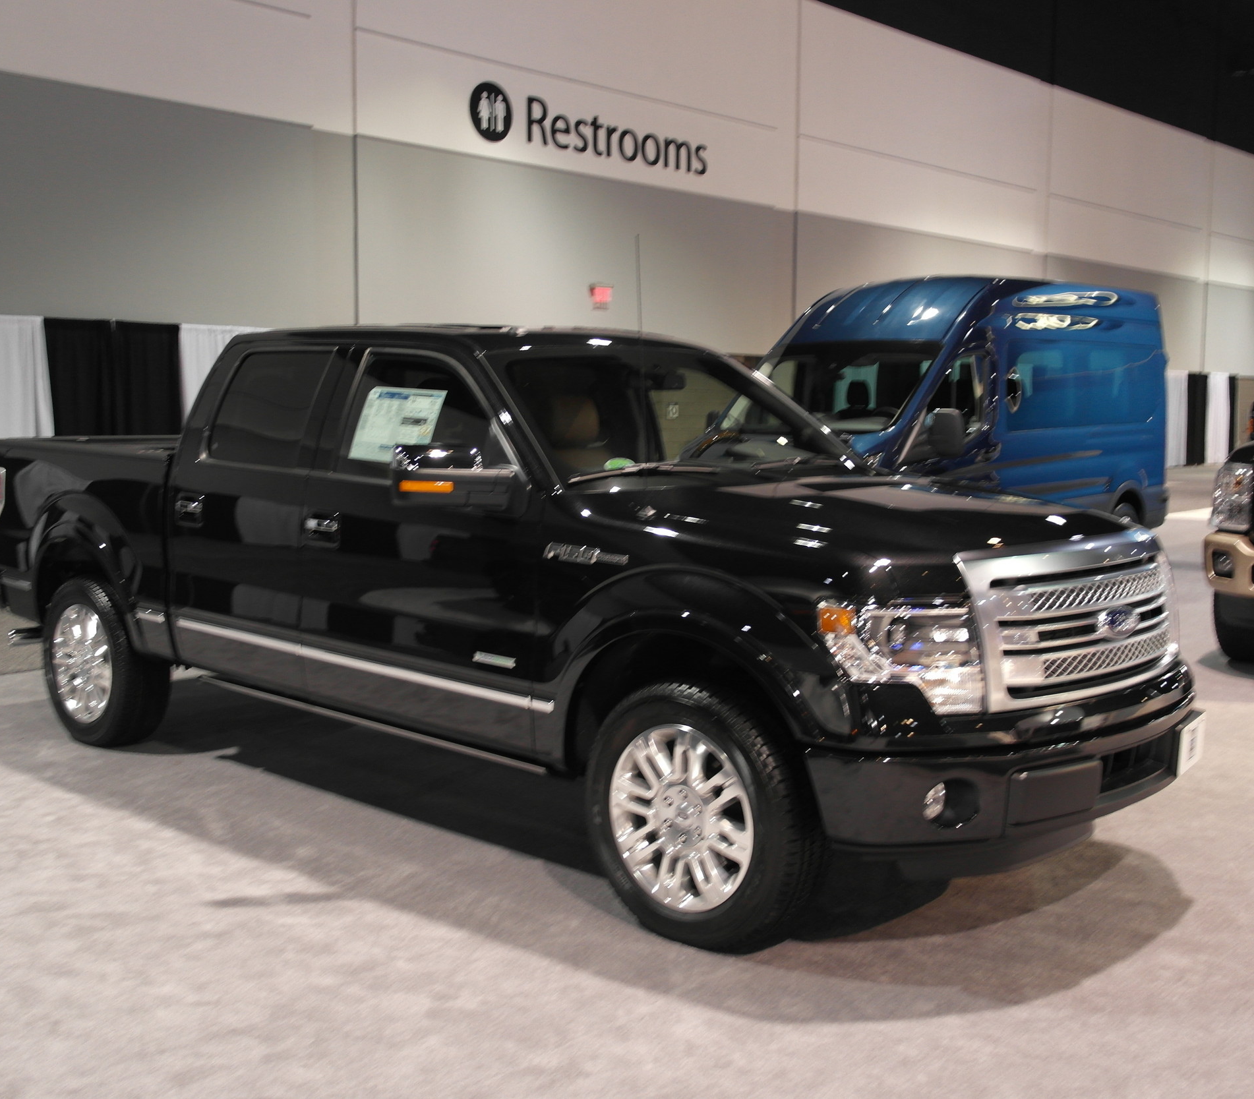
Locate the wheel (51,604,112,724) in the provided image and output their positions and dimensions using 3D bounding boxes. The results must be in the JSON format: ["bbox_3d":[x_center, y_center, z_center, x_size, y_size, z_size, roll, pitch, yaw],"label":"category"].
[{"bbox_3d":[-2.470,0.521,6.420,0.555,0.555,0.200,5,8,42],"label":"wheel"}]

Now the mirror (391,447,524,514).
[{"bbox_3d":[-0.531,-0.219,4.303,0.250,0.210,0.310,5,8,42],"label":"mirror"}]

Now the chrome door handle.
[{"bbox_3d":[-1.777,-0.157,5.606,0.220,0.115,0.060,5,8,42],"label":"chrome door handle"}]

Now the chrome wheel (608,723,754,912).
[{"bbox_3d":[0.205,0.773,4.030,0.555,0.555,0.200,5,8,42],"label":"chrome wheel"}]

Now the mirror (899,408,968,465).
[{"bbox_3d":[2.310,-0.850,10.311,0.330,0.420,0.240,6,8,43],"label":"mirror"}]

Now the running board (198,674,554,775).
[{"bbox_3d":[-1.010,0.629,5.212,2.150,0.055,0.150,7,9,42],"label":"running board"}]

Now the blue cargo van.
[{"bbox_3d":[2.752,-1.056,12.367,2.120,2.750,5.900,6,8,43],"label":"blue cargo van"}]

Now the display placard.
[{"bbox_3d":[-0.820,-0.441,4.899,0.440,0.282,0.010,9,-8,42],"label":"display placard"}]

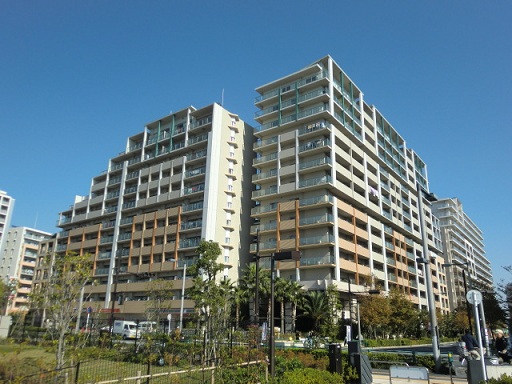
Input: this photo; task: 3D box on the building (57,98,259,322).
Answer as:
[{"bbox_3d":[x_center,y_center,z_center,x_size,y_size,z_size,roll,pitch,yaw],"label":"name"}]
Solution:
[{"bbox_3d":[-21.187,8.023,75.499,46.200,36.400,15.000,-12,-23,35],"label":"building"}]

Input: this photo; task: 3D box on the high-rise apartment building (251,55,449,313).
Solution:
[{"bbox_3d":[24.491,7.791,83.843,15.600,44.200,63.000,-12,-23,35],"label":"high-rise apartment building"}]

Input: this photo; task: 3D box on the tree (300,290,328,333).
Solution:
[{"bbox_3d":[6.920,14.581,45.208,3.500,5.833,3.500,-1,-19,8],"label":"tree"}]

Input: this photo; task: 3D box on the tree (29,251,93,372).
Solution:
[{"bbox_3d":[-6.809,4.098,13.425,1.950,4.035,1.950,10,-20,-24],"label":"tree"}]

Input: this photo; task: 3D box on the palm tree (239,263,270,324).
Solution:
[{"bbox_3d":[-0.187,13.540,48.185,4.000,9.347,4.000,1,-18,0],"label":"palm tree"}]

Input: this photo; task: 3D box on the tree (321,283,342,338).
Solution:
[{"bbox_3d":[8.608,13.819,43.563,2.700,6.524,2.700,-2,-19,11],"label":"tree"}]

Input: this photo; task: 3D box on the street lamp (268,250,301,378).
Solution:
[{"bbox_3d":[0.872,4.038,12.629,0.920,4.206,0.420,-12,-23,35],"label":"street lamp"}]

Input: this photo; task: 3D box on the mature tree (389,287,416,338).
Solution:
[{"bbox_3d":[18.399,15.558,48.334,3.700,6.673,3.700,-5,-19,19],"label":"mature tree"}]

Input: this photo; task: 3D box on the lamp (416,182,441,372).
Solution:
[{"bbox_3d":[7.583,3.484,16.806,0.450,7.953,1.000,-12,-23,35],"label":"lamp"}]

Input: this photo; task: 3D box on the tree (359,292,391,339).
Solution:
[{"bbox_3d":[13.598,14.544,44.226,3.700,5.795,3.700,-4,-19,16],"label":"tree"}]

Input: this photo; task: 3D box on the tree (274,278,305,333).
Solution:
[{"bbox_3d":[3.991,13.968,45.765,3.600,7.209,3.600,0,-18,5],"label":"tree"}]

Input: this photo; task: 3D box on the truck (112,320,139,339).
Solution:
[{"bbox_3d":[-15.798,16.515,46.217,3.400,1.950,1.500,-12,-23,35],"label":"truck"}]

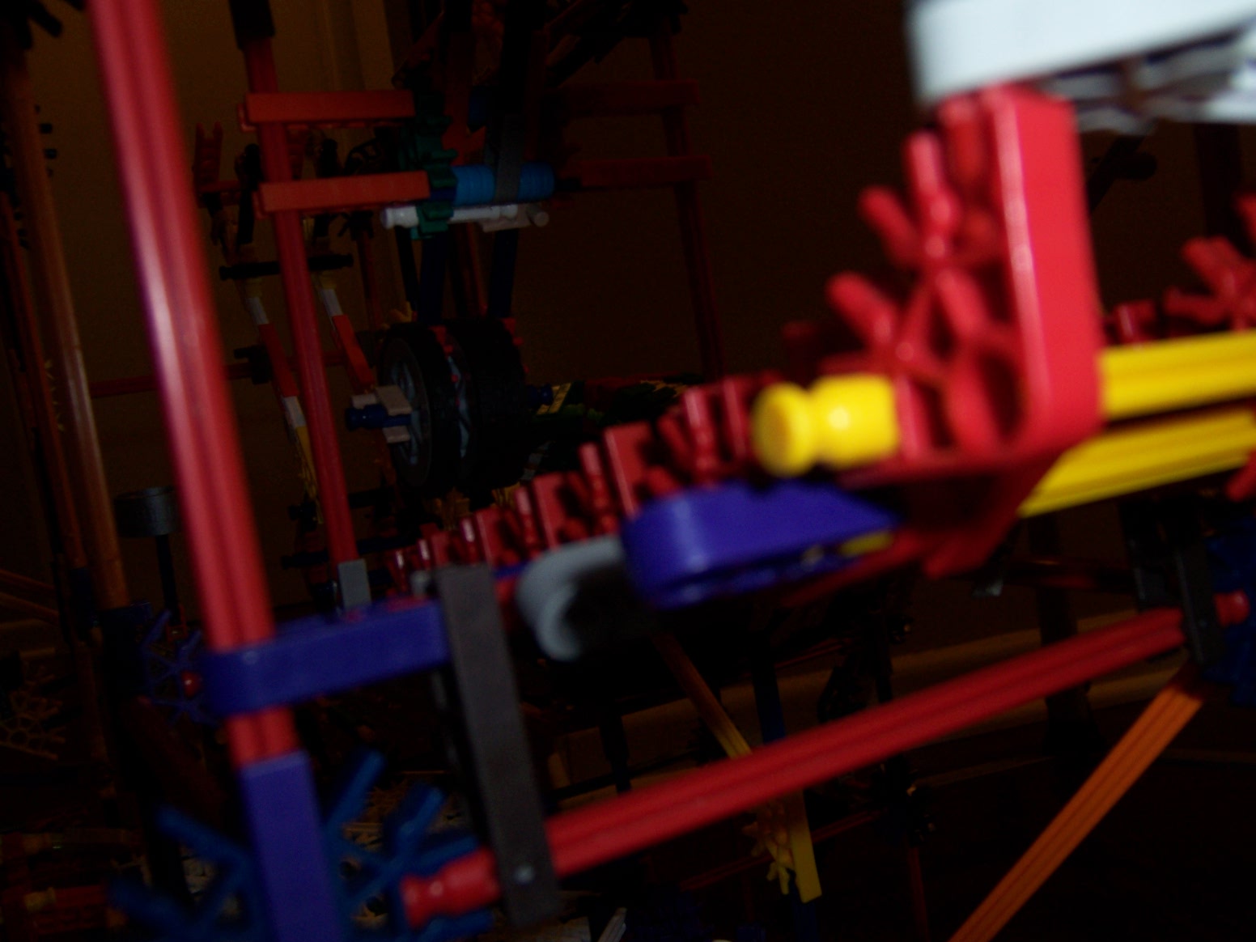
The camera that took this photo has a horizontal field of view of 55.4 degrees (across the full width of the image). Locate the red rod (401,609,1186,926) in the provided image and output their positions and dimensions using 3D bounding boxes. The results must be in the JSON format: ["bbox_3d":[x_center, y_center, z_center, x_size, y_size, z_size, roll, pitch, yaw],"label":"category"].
[{"bbox_3d":[0.035,0.029,0.141,0.129,0.006,0.006,-11,1,-30],"label":"red rod"}]

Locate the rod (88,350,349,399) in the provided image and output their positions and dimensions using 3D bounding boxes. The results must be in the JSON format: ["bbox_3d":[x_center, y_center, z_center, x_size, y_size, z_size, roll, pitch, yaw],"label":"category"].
[{"bbox_3d":[-0.155,-0.036,0.443,0.129,0.006,0.006,-12,2,-30],"label":"rod"}]

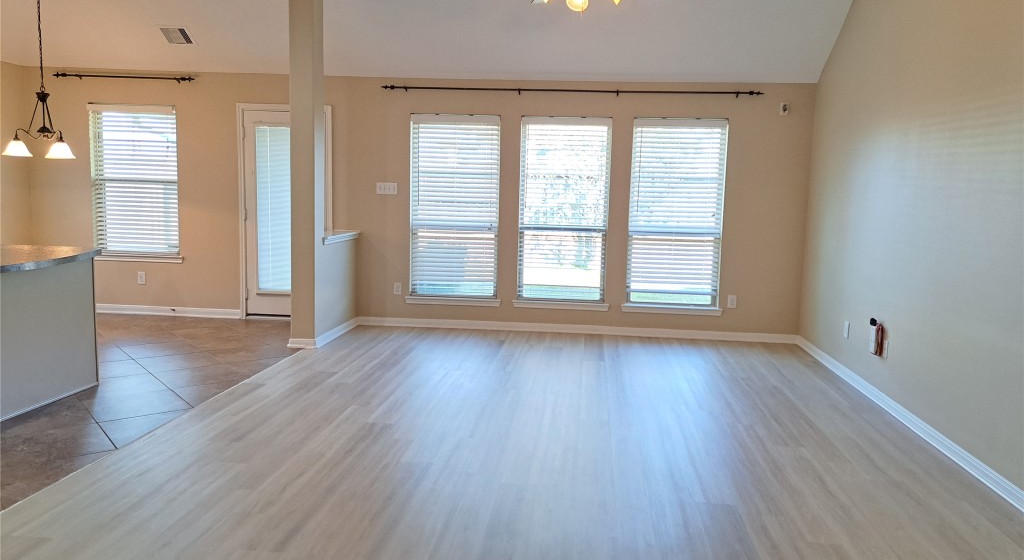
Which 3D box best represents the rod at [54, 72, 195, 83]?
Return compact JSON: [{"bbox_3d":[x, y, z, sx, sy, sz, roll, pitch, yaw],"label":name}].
[{"bbox_3d":[-3.844,-2.002,7.028,1.501,0.066,0.100,2,7,6],"label":"rod"}]

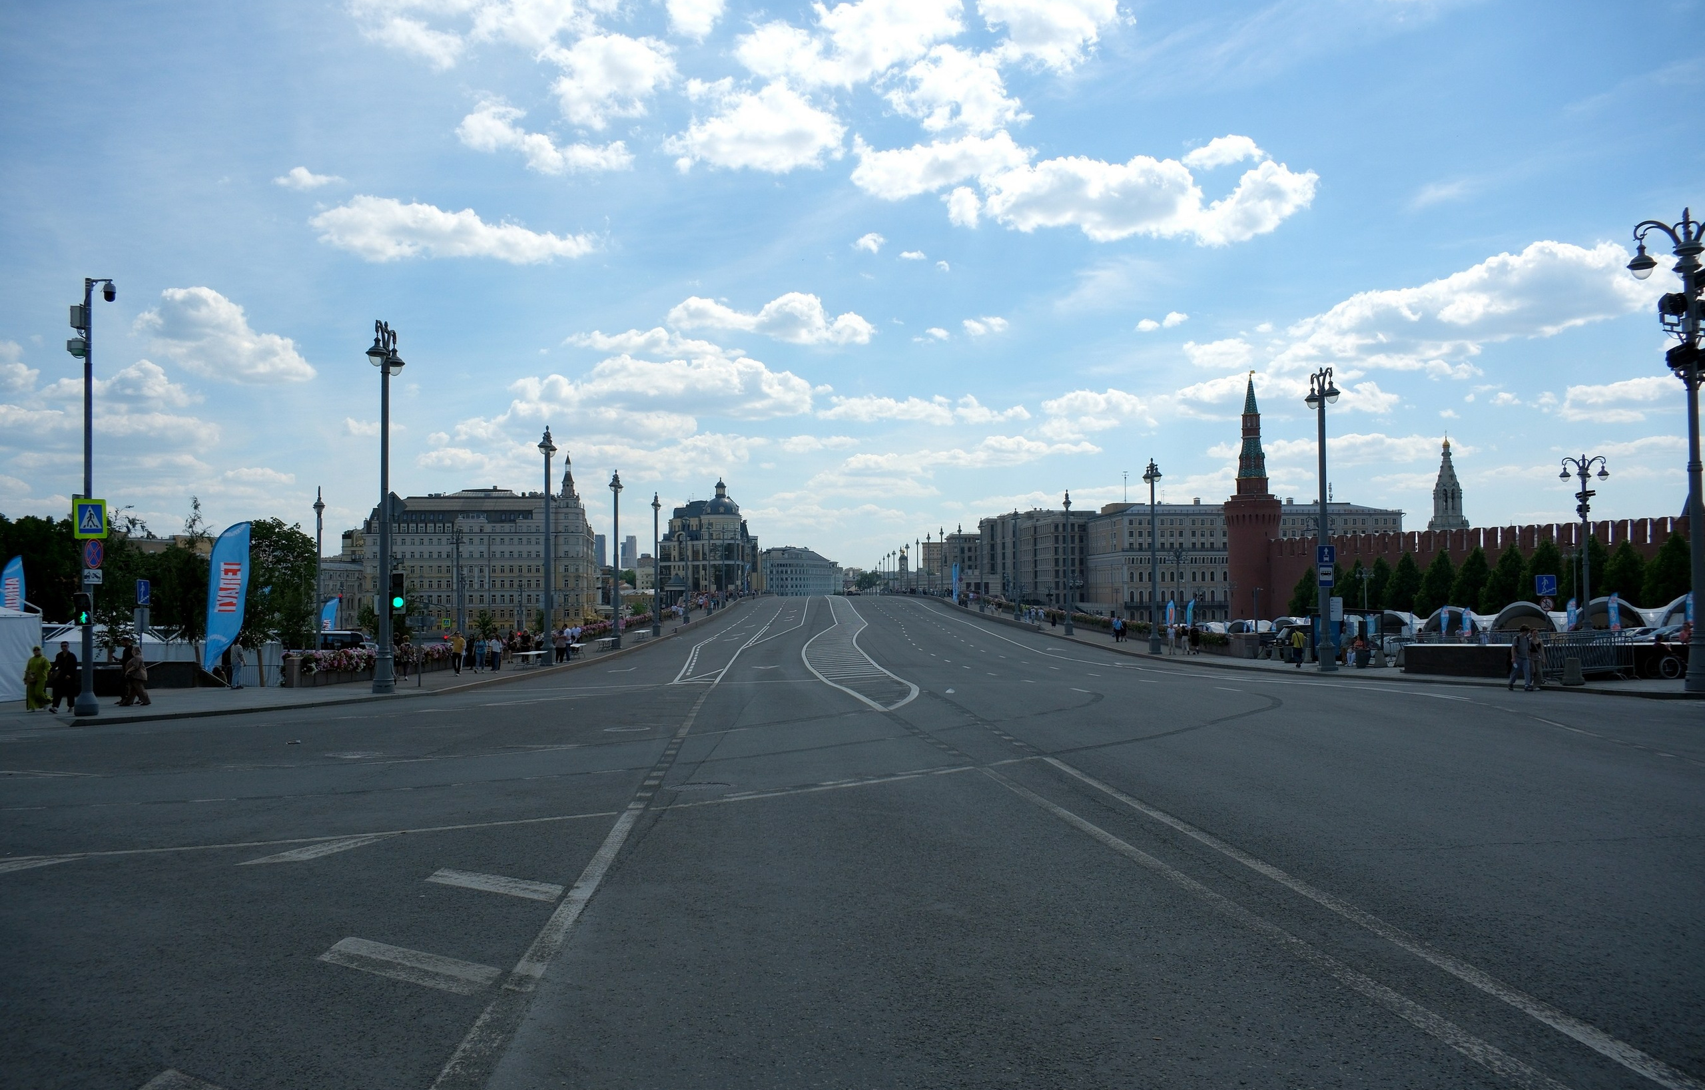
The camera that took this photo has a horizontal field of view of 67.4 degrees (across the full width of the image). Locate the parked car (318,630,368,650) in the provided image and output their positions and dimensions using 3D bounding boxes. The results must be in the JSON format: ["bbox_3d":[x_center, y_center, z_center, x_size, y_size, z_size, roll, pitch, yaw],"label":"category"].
[{"bbox_3d":[-37.139,7.205,92.000,5.000,1.950,2.000,0,-2,0],"label":"parked car"}]

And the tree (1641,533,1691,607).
[{"bbox_3d":[99.582,3.471,155.809,6.200,10.348,6.200,1,-2,-34],"label":"tree"}]

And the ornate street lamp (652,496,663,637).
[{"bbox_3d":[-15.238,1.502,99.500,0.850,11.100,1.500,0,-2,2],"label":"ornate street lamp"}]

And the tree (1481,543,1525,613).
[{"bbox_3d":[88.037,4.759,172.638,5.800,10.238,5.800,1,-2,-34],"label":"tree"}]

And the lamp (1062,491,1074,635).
[{"bbox_3d":[17.014,1.445,100.940,0.850,11.400,1.500,-1,-2,2],"label":"lamp"}]

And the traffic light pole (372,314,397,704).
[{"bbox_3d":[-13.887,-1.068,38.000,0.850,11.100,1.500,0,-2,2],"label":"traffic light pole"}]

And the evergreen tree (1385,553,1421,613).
[{"bbox_3d":[62.157,6.072,144.000,4.200,10.200,4.200,0,-2,0],"label":"evergreen tree"}]

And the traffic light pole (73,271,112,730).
[{"bbox_3d":[-18.429,-1.158,30.900,1.000,10.500,0.800,1,-2,-37],"label":"traffic light pole"}]

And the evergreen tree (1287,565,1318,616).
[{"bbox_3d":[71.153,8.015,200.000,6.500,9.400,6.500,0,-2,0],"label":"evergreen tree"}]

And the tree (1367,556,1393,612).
[{"bbox_3d":[77.597,6.185,187.856,5.200,9.046,5.200,1,-2,-34],"label":"tree"}]

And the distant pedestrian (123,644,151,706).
[{"bbox_3d":[-18.668,3.424,33.400,0.680,1.650,0.520,0,-2,3],"label":"distant pedestrian"}]

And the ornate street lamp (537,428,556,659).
[{"bbox_3d":[-14.597,0.064,61.184,0.850,11.400,1.500,-1,-2,2],"label":"ornate street lamp"}]

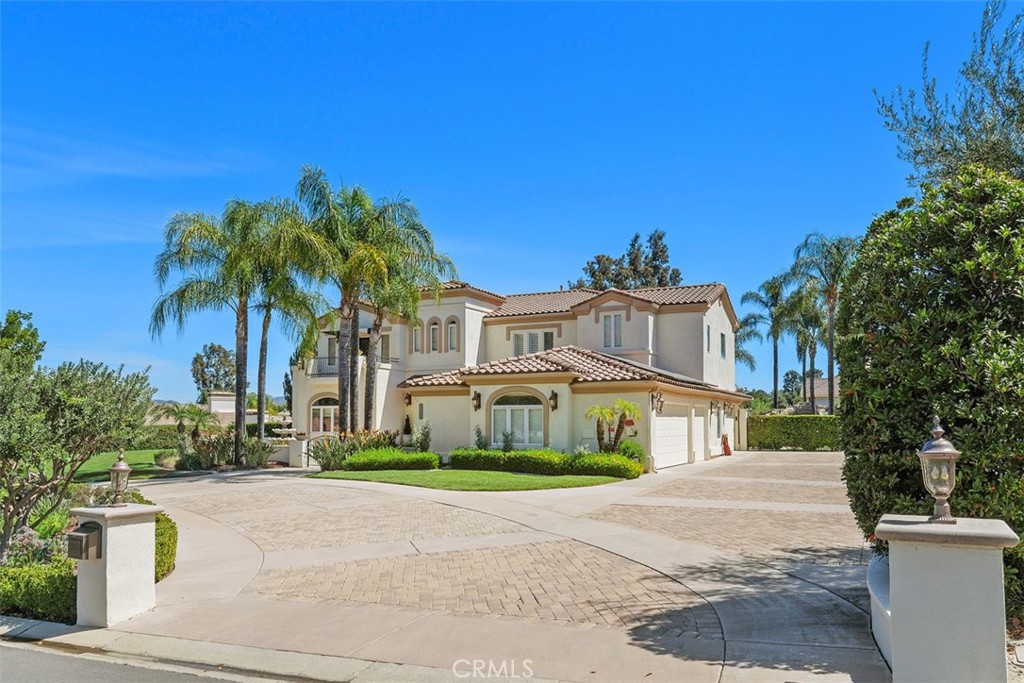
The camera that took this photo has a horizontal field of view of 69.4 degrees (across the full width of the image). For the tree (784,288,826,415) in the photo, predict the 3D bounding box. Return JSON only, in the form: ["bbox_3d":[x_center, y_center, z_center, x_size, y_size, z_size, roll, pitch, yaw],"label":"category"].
[{"bbox_3d":[21.176,1.433,53.000,3.700,11.000,3.700,-3,-6,27],"label":"tree"}]

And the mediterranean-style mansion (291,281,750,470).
[{"bbox_3d":[0.992,1.430,41.485,19.900,9.700,20.000,-3,-6,27],"label":"mediterranean-style mansion"}]

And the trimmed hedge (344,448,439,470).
[{"bbox_3d":[-4.074,3.973,24.800,3.200,0.720,1.150,0,-5,-5],"label":"trimmed hedge"}]

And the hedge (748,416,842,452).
[{"bbox_3d":[15.393,4.958,40.300,5.400,1.950,1.200,-2,-5,24],"label":"hedge"}]

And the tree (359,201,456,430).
[{"bbox_3d":[-3.787,-0.356,26.300,3.500,9.200,3.500,0,-5,0],"label":"tree"}]

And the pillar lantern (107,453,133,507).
[{"bbox_3d":[-4.184,1.458,7.900,0.250,0.620,0.250,-3,-7,29],"label":"pillar lantern"}]

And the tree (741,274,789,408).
[{"bbox_3d":[17.138,0.541,50.000,3.700,10.100,3.700,0,-5,0],"label":"tree"}]

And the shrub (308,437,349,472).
[{"bbox_3d":[-7.205,4.442,29.200,1.700,1.420,1.600,0,-6,0],"label":"shrub"}]

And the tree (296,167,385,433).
[{"bbox_3d":[-5.936,-0.796,25.600,3.200,10.000,3.200,0,-5,0],"label":"tree"}]

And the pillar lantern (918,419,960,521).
[{"bbox_3d":[2.428,0.730,4.200,0.250,0.620,0.250,-3,-7,29],"label":"pillar lantern"}]

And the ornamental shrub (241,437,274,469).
[{"bbox_3d":[-8.603,3.769,25.000,1.150,1.050,1.100,0,-5,0],"label":"ornamental shrub"}]

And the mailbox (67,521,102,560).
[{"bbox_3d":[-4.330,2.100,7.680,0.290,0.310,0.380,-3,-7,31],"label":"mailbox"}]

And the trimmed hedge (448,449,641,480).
[{"bbox_3d":[0.933,3.860,23.400,6.800,0.750,1.150,-4,-6,36],"label":"trimmed hedge"}]

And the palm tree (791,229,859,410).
[{"bbox_3d":[22.317,-0.348,51.500,5.400,14.300,5.400,-3,-6,27],"label":"palm tree"}]

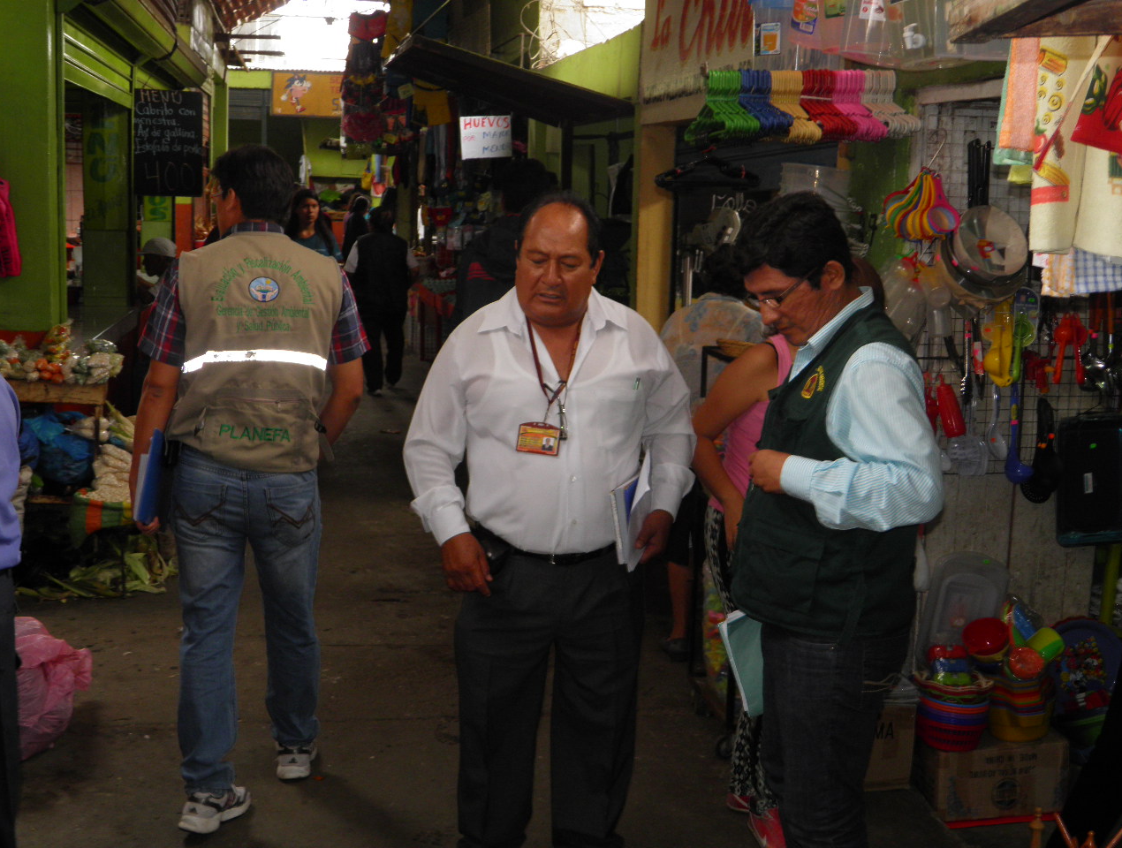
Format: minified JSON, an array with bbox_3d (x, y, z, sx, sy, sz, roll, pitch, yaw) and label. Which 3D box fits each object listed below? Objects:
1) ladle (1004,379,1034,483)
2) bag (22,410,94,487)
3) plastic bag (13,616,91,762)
[{"bbox_3d":[1.323,0.011,4.150,0.095,0.320,0.090,-2,9,-21],"label":"ladle"},{"bbox_3d":[-2.037,0.101,5.750,0.300,0.290,0.290,2,9,0],"label":"bag"},{"bbox_3d":[-1.484,0.734,4.000,0.340,0.380,0.340,2,9,0],"label":"plastic bag"}]

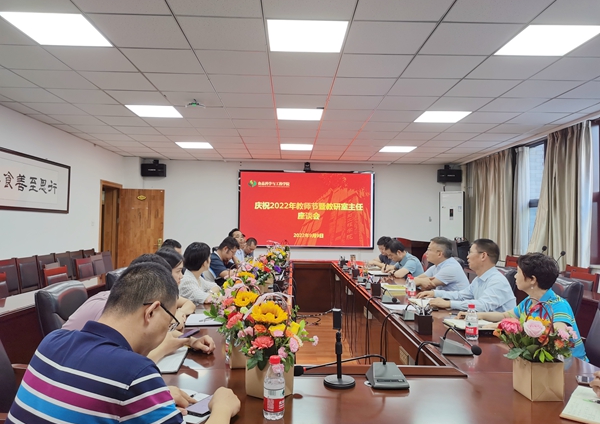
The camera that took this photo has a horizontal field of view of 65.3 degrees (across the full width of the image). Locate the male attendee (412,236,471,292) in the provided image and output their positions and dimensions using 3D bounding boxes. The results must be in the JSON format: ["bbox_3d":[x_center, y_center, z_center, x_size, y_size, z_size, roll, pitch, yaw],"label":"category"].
[{"bbox_3d":[1.314,0.865,4.453,0.640,1.242,0.540,1,-2,6],"label":"male attendee"}]

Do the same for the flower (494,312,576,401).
[{"bbox_3d":[0.786,0.467,1.562,0.250,0.287,0.210,1,-2,-1],"label":"flower"}]

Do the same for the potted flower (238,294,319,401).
[{"bbox_3d":[-0.071,0.436,1.550,0.254,0.325,0.225,1,-2,-1],"label":"potted flower"}]

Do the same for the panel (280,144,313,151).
[{"bbox_3d":[-0.051,-1.150,8.260,0.590,0.040,0.590,1,-2,-1],"label":"panel"}]

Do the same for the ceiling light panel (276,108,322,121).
[{"bbox_3d":[0.003,-1.226,5.872,0.600,0.040,0.600,1,-2,-1],"label":"ceiling light panel"}]

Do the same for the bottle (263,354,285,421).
[{"bbox_3d":[-0.076,0.524,1.410,0.063,0.181,0.063,1,-2,-1],"label":"bottle"}]

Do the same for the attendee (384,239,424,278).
[{"bbox_3d":[1.089,0.891,5.147,0.620,1.197,0.500,1,-2,-1],"label":"attendee"}]

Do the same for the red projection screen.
[{"bbox_3d":[0.146,-0.041,9.902,2.864,1.628,0.080,1,-2,-1],"label":"red projection screen"}]

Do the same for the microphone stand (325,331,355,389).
[{"bbox_3d":[0.149,0.530,1.709,0.116,0.195,0.116,1,-2,-1],"label":"microphone stand"}]

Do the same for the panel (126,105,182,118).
[{"bbox_3d":[-1.797,-1.250,5.834,0.600,0.040,0.600,1,-2,-1],"label":"panel"}]

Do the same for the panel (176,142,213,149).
[{"bbox_3d":[-1.850,-1.176,8.223,0.590,0.040,0.590,1,-2,-1],"label":"panel"}]

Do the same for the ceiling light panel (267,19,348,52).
[{"bbox_3d":[0.049,-1.310,3.464,0.590,0.040,0.590,1,-2,-1],"label":"ceiling light panel"}]

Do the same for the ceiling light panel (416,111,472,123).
[{"bbox_3d":[1.802,-1.201,5.910,0.600,0.040,0.600,1,-2,-1],"label":"ceiling light panel"}]

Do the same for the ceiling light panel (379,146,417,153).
[{"bbox_3d":[1.750,-1.120,8.308,0.600,0.040,0.600,1,-2,-1],"label":"ceiling light panel"}]

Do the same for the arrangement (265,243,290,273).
[{"bbox_3d":[-0.278,0.563,5.780,0.321,0.348,0.300,1,-2,-1],"label":"arrangement"}]

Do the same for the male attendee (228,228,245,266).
[{"bbox_3d":[-0.681,0.841,5.462,0.620,1.271,0.500,0,-2,17],"label":"male attendee"}]

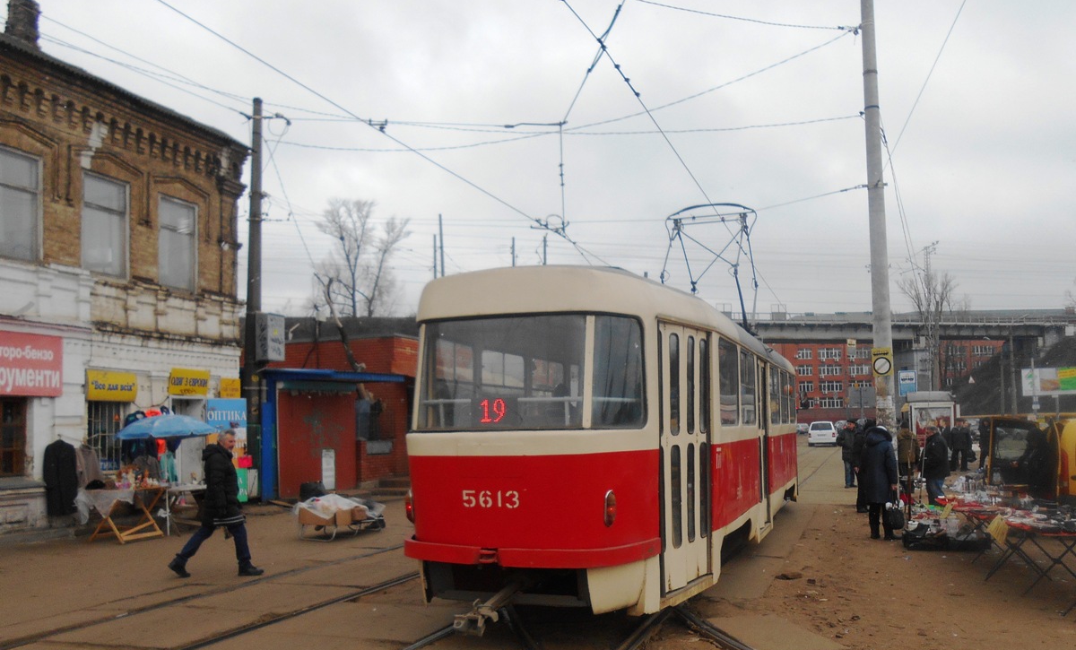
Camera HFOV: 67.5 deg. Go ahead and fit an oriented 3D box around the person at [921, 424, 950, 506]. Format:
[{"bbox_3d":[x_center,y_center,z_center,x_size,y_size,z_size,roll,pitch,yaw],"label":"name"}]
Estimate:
[{"bbox_3d":[7.509,2.636,15.201,0.460,1.640,0.500,2,-7,-21],"label":"person"}]

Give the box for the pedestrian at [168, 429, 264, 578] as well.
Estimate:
[{"bbox_3d":[-3.700,2.021,9.302,0.950,1.660,0.530,0,-6,-3],"label":"pedestrian"}]

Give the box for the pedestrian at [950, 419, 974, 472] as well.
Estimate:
[{"bbox_3d":[13.960,3.986,26.751,0.660,1.735,0.420,-5,-8,27],"label":"pedestrian"}]

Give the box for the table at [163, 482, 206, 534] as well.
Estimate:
[{"bbox_3d":[-5.824,3.010,13.244,0.620,0.730,1.050,-3,-7,19],"label":"table"}]

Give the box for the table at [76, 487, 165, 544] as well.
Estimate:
[{"bbox_3d":[-6.304,2.904,12.466,0.780,0.760,1.020,-2,-7,17],"label":"table"}]

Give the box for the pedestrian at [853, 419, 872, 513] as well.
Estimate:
[{"bbox_3d":[6.061,2.585,14.905,0.520,1.710,0.420,-5,-8,33],"label":"pedestrian"}]

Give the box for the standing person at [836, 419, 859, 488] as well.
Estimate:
[{"bbox_3d":[8.107,3.365,21.212,0.600,1.759,0.420,-5,-8,26],"label":"standing person"}]

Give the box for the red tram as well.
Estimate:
[{"bbox_3d":[2.296,1.652,12.202,2.500,3.050,14.000,-4,-8,22],"label":"red tram"}]

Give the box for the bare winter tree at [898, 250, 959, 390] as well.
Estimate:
[{"bbox_3d":[28.135,1.901,58.788,5.200,13.554,5.200,-5,-8,25],"label":"bare winter tree"}]

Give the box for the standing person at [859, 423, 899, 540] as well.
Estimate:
[{"bbox_3d":[4.937,2.230,11.600,0.560,1.630,0.440,-5,-8,33],"label":"standing person"}]

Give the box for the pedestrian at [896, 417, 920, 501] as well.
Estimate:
[{"bbox_3d":[8.197,2.971,18.004,0.580,1.718,0.420,-4,-8,24],"label":"pedestrian"}]

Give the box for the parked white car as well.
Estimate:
[{"bbox_3d":[19.006,7.299,53.652,1.760,1.570,4.300,-3,-7,20],"label":"parked white car"}]

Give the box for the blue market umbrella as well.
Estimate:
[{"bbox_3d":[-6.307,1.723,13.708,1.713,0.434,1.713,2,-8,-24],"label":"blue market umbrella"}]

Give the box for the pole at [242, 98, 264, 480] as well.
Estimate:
[{"bbox_3d":[-7.562,-0.899,21.599,0.360,10.875,0.360,1,-8,-19],"label":"pole"}]

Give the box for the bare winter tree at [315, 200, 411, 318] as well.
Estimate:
[{"bbox_3d":[-17.927,-6.569,82.000,9.800,13.000,9.000,0,-6,0],"label":"bare winter tree"}]

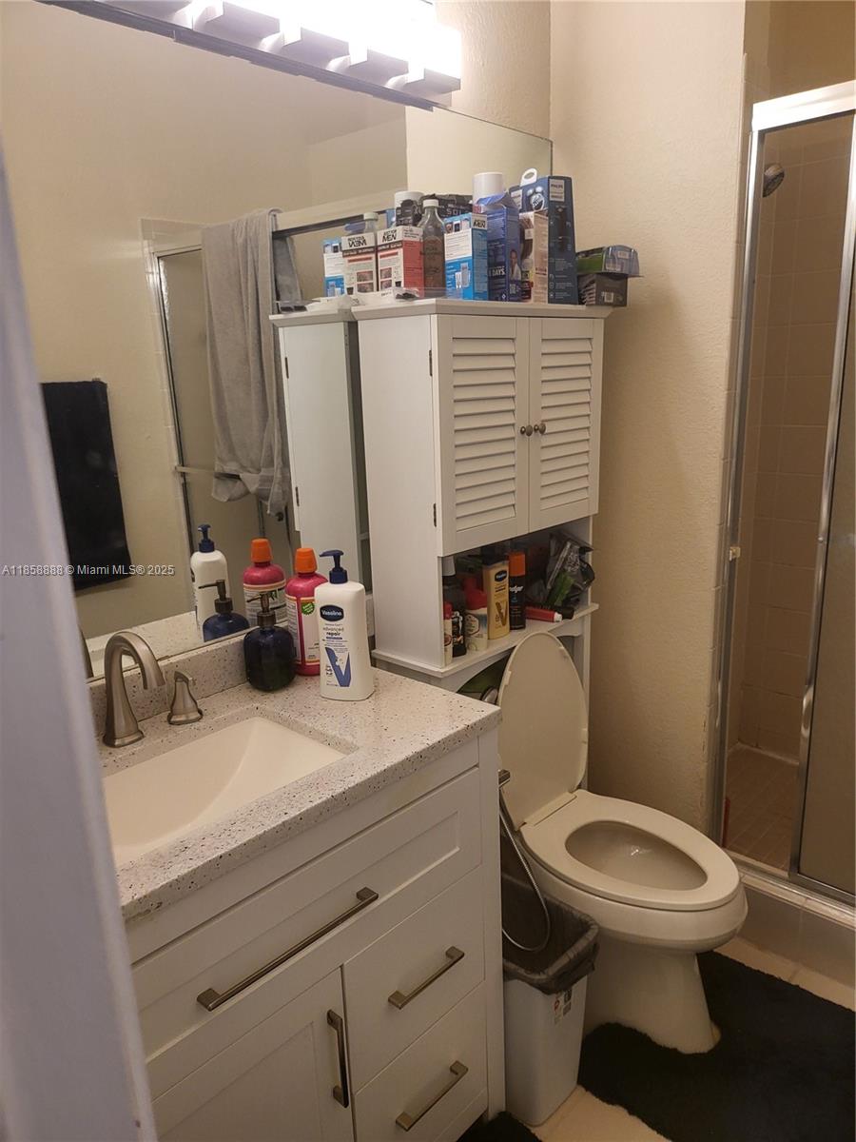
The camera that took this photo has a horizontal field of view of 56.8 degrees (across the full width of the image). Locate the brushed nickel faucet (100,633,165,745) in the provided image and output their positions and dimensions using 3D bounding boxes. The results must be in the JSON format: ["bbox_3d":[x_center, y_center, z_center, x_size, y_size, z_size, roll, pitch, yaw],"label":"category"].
[{"bbox_3d":[-0.456,0.185,1.220,0.163,0.194,0.053,11,20,42],"label":"brushed nickel faucet"}]

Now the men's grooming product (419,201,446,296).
[{"bbox_3d":[0.010,-0.638,1.595,0.056,0.204,0.056,-2,14,1],"label":"men's grooming product"}]

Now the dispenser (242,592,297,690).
[{"bbox_3d":[-0.295,0.127,1.457,0.093,0.177,0.094,-2,14,1],"label":"dispenser"}]

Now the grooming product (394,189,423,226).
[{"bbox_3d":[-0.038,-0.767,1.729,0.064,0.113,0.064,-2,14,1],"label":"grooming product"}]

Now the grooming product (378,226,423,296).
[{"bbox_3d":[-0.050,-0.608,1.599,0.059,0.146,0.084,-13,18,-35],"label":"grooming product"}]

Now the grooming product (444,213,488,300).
[{"bbox_3d":[0.077,-0.601,1.533,0.047,0.158,0.070,-15,19,-40],"label":"grooming product"}]

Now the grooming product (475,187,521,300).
[{"bbox_3d":[0.137,-0.630,1.585,0.076,0.185,0.041,11,19,43],"label":"grooming product"}]

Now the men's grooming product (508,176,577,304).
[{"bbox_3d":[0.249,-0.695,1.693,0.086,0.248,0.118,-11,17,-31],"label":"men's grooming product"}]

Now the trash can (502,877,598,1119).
[{"bbox_3d":[0.182,0.875,1.623,0.275,0.376,0.190,11,20,42],"label":"trash can"}]

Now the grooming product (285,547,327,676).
[{"bbox_3d":[-0.227,0.078,1.519,0.084,0.248,0.084,-2,14,1],"label":"grooming product"}]

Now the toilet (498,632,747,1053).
[{"bbox_3d":[0.344,0.558,1.764,0.743,0.856,0.417,11,19,43],"label":"toilet"}]

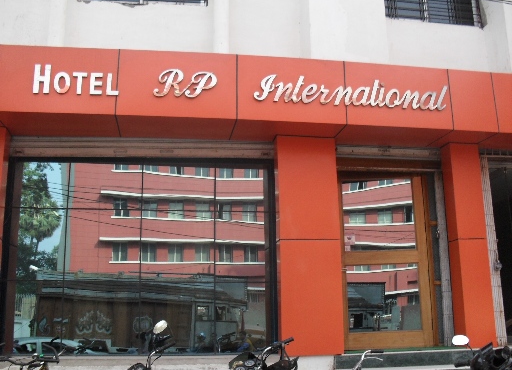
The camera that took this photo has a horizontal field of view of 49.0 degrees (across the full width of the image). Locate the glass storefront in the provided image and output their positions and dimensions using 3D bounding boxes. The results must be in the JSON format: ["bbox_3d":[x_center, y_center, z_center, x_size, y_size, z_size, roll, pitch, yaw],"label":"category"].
[{"bbox_3d":[-1.191,0.767,6.110,2.763,2.031,0.120,1,-12,-10],"label":"glass storefront"}]

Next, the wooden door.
[{"bbox_3d":[1.533,0.882,6.657,1.163,2.035,0.100,1,-12,-10],"label":"wooden door"}]

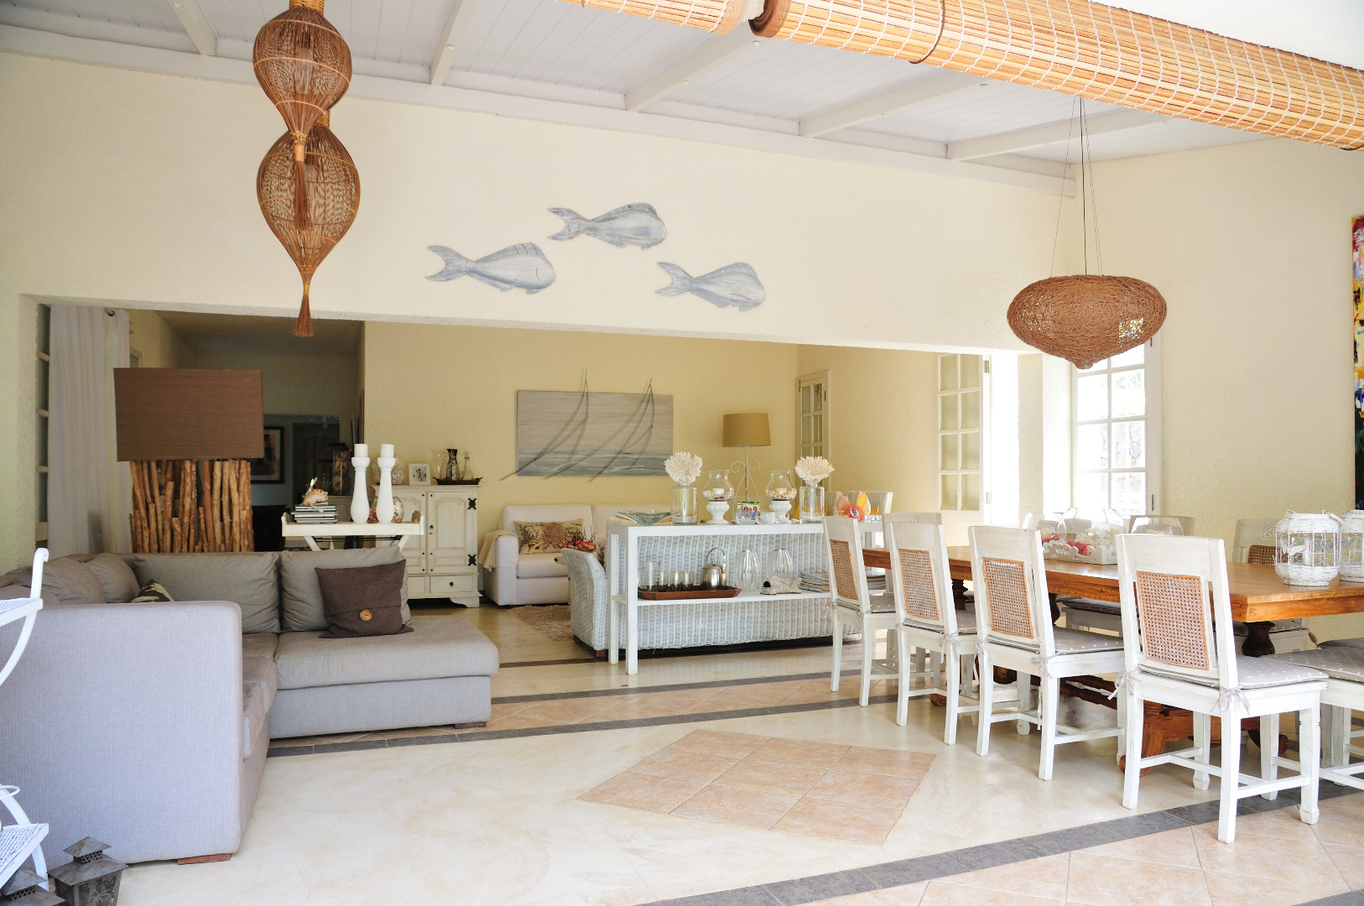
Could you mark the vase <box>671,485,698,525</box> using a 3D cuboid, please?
[{"bbox_3d":[0.015,0.323,5.672,0.160,0.239,0.160,0,-2,0],"label":"vase"}]

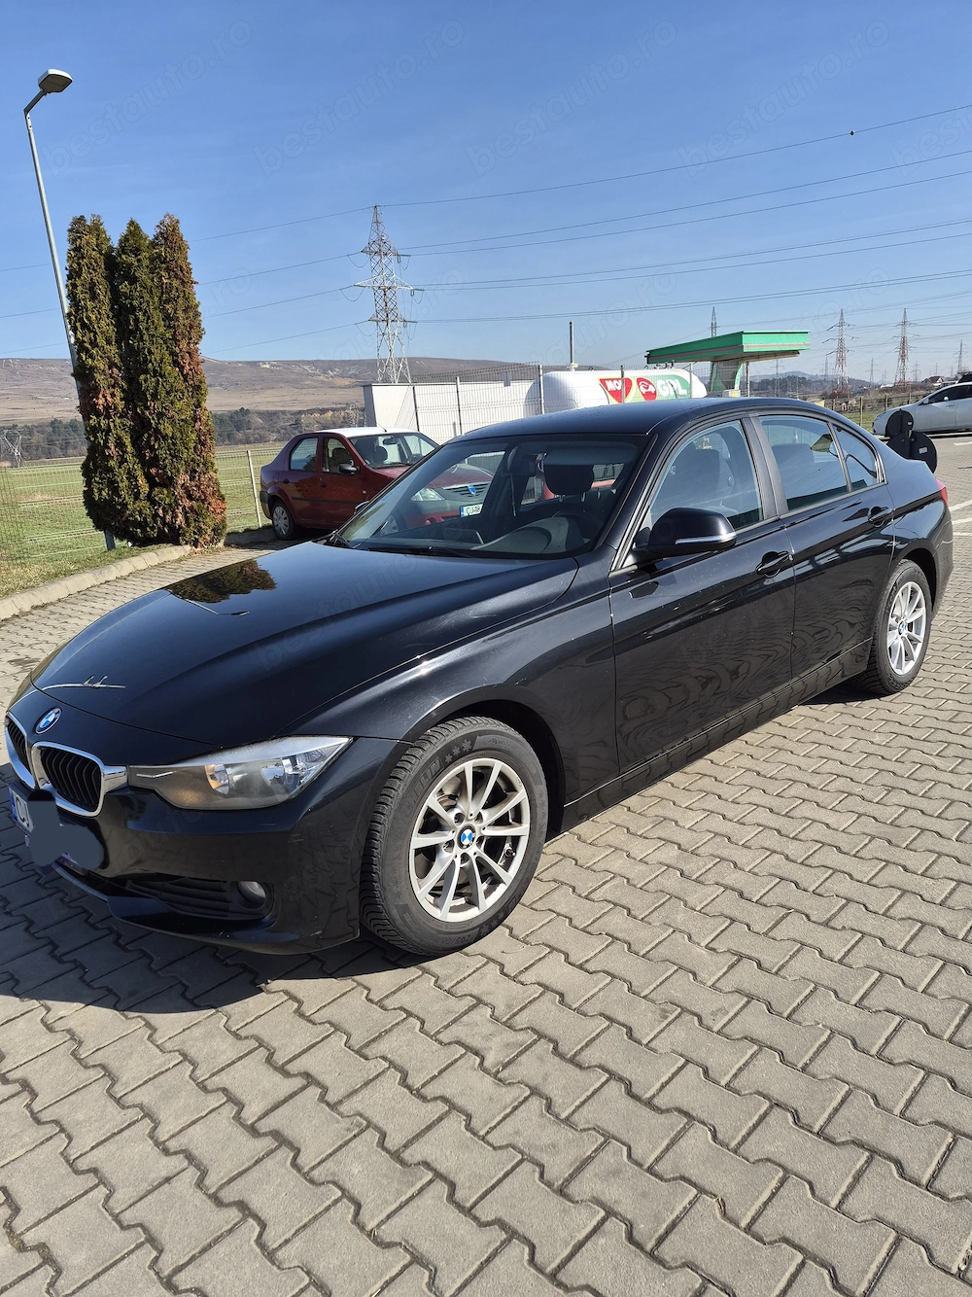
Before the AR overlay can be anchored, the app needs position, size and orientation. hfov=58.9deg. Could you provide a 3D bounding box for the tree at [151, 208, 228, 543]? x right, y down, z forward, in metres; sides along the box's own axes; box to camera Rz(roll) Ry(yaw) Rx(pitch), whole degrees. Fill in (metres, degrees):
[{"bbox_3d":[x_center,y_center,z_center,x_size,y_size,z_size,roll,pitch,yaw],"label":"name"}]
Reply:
[{"bbox_3d":[-4.024,-3.481,11.405,0.800,4.117,0.800,-5,14,0],"label":"tree"}]

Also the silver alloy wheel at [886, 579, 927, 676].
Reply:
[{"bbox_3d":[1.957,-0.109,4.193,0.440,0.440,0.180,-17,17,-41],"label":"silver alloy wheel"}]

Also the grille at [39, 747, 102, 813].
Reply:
[{"bbox_3d":[-1.057,0.336,2.234,0.270,0.165,0.060,5,16,37],"label":"grille"}]

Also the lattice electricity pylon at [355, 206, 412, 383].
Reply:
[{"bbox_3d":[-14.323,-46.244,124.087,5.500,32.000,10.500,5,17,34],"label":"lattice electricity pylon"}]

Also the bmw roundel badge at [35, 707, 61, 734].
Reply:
[{"bbox_3d":[-1.194,0.199,2.357,0.082,0.012,0.082,11,57,46],"label":"bmw roundel badge"}]

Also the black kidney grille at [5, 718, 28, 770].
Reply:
[{"bbox_3d":[-1.348,0.283,2.511,0.060,0.160,0.280,-13,17,-31],"label":"black kidney grille"}]

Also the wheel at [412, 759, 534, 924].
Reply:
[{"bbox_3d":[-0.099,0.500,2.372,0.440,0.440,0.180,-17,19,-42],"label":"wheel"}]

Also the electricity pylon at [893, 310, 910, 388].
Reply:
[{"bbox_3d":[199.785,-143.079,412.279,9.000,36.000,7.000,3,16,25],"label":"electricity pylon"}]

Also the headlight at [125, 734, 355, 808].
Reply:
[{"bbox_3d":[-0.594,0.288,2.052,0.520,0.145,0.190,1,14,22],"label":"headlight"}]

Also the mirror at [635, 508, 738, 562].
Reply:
[{"bbox_3d":[0.615,-0.353,2.707,0.200,0.160,0.245,-16,17,-41],"label":"mirror"}]

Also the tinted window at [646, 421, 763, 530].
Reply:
[{"bbox_3d":[0.746,-0.590,3.018,0.800,0.400,0.060,-17,-3,-41],"label":"tinted window"}]

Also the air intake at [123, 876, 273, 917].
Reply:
[{"bbox_3d":[-0.699,0.598,2.128,0.450,0.100,0.090,1,14,22],"label":"air intake"}]

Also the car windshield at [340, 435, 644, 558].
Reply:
[{"bbox_3d":[-0.029,-0.589,3.314,1.400,0.130,0.750,9,52,46],"label":"car windshield"}]

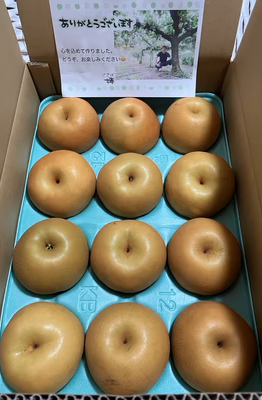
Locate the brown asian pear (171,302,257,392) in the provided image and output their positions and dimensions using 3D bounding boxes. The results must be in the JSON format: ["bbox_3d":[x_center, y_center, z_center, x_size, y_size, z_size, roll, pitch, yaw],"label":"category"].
[{"bbox_3d":[0.095,0.168,0.373,0.096,0.080,0.096,0,64,0],"label":"brown asian pear"}]

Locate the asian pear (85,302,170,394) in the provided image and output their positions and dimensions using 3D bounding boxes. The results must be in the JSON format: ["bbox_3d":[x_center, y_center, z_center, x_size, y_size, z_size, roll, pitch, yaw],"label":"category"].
[{"bbox_3d":[-0.004,0.166,0.367,0.094,0.081,0.094,0,63,0],"label":"asian pear"}]

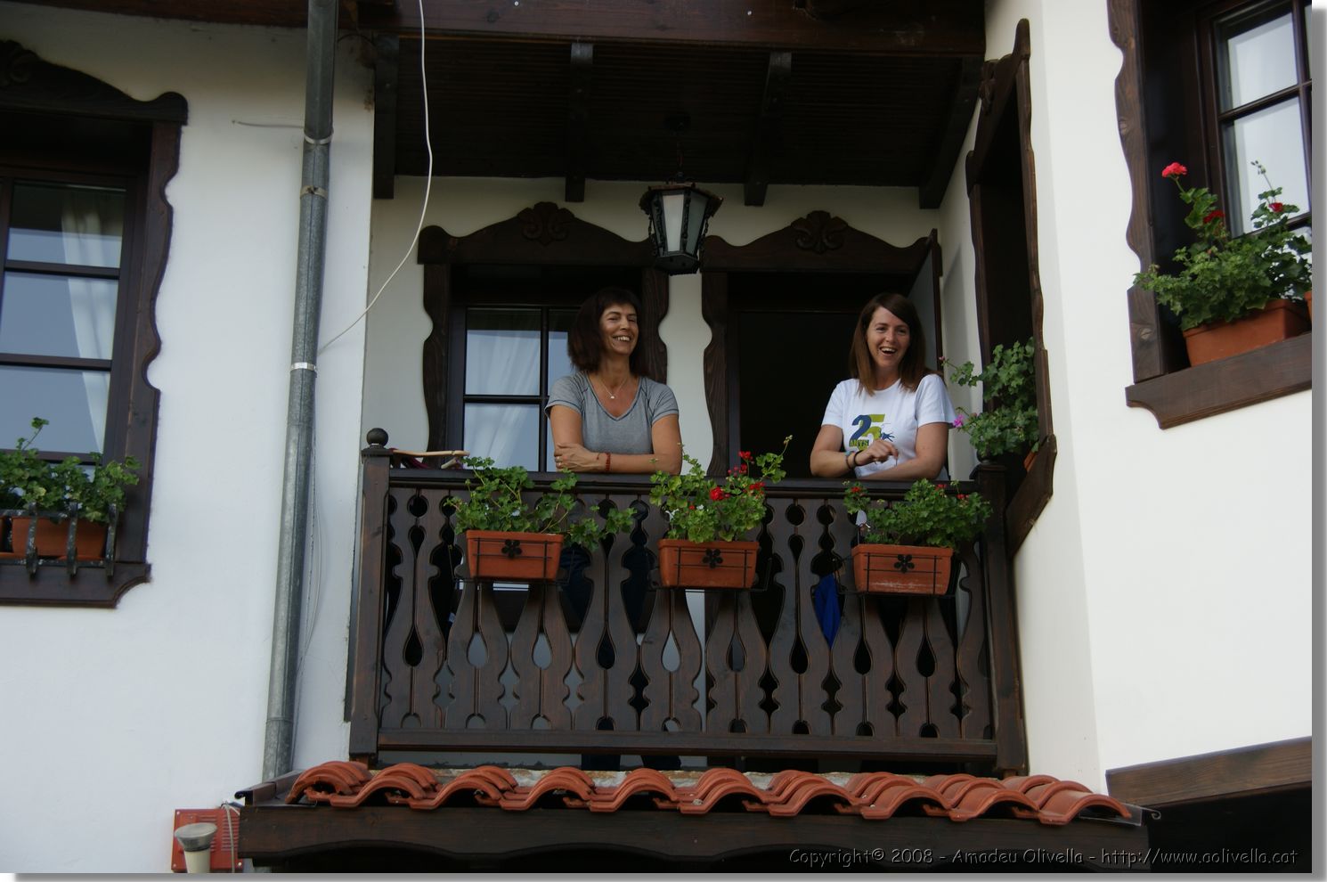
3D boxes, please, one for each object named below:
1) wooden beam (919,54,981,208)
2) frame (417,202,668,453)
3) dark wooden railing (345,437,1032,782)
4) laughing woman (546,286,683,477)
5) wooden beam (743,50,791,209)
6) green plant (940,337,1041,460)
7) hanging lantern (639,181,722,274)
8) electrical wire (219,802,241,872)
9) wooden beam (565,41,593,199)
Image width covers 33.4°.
[{"bbox_3d":[1.041,-1.149,8.081,0.075,0.100,1.162,0,-21,-1],"label":"wooden beam"},{"bbox_3d":[-0.449,-0.102,8.215,0.960,1.712,0.140,1,-21,-3],"label":"frame"},{"bbox_3d":[0.083,0.479,6.732,2.018,1.052,0.120,1,-21,-4],"label":"dark wooden railing"},{"bbox_3d":[-0.156,0.283,7.025,0.432,1.662,0.420,3,-21,-9],"label":"laughing woman"},{"bbox_3d":[0.374,-1.158,8.052,0.075,0.100,1.178,1,-21,-2],"label":"wooden beam"},{"bbox_3d":[1.034,-0.128,7.012,0.310,0.370,0.360,0,-21,0],"label":"green plant"},{"bbox_3d":[0.061,-0.767,7.981,0.300,0.335,0.300,1,-21,-4],"label":"hanging lantern"},{"bbox_3d":[-1.208,1.123,6.169,0.060,0.250,0.050,1,-21,-4],"label":"electrical wire"},{"bbox_3d":[-0.309,-1.173,8.006,0.075,0.100,1.197,1,-21,-3],"label":"wooden beam"}]

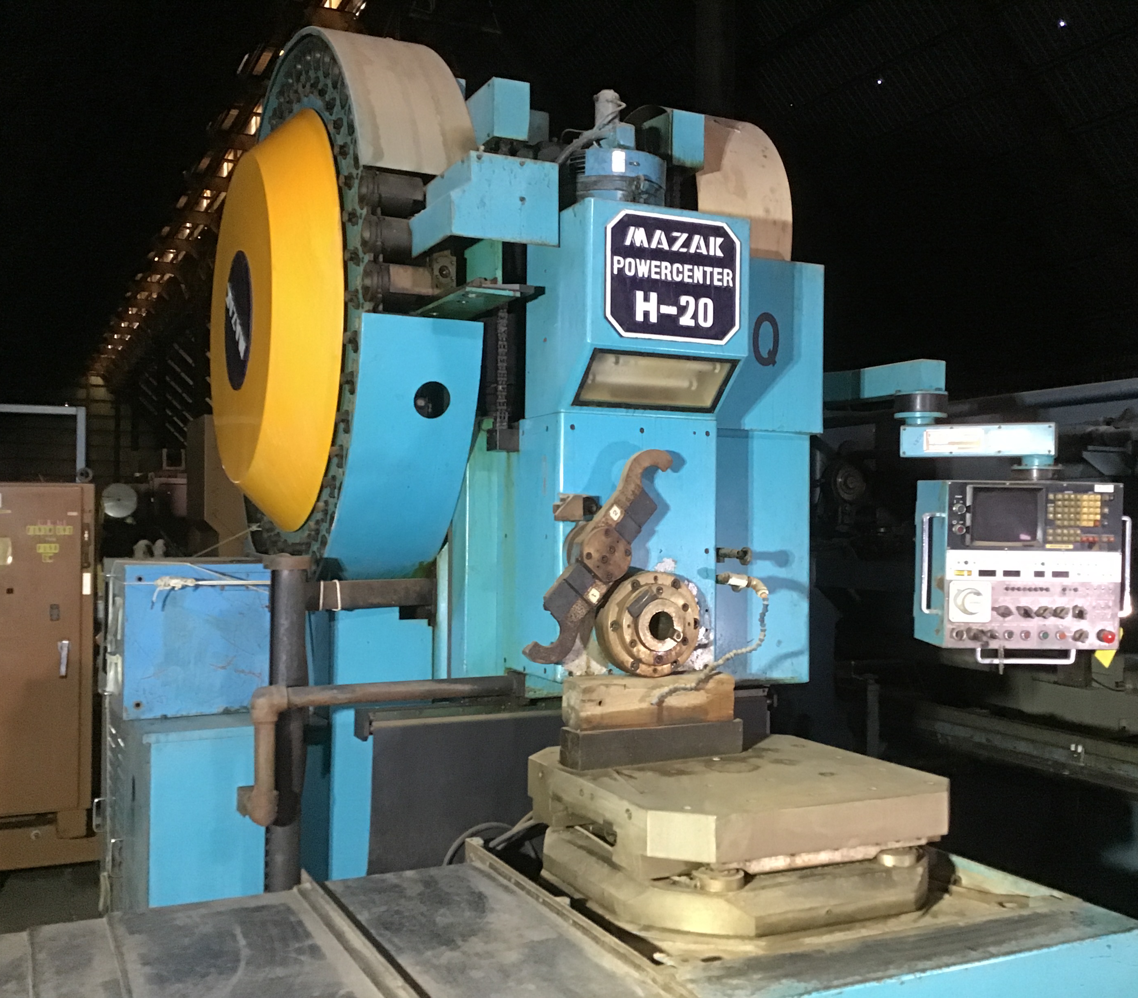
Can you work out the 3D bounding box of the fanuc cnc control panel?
[{"bbox_3d":[1.328,0.197,3.535,0.560,0.490,0.240,1,1,-3],"label":"fanuc cnc control panel"}]

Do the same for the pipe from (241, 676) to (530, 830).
[{"bbox_3d":[-0.457,0.606,2.955,0.700,0.330,0.150,1,-2,-26],"label":"pipe"}]

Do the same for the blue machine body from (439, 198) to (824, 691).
[{"bbox_3d":[0.325,-0.080,3.413,1.090,1.190,0.950,1,-2,-26],"label":"blue machine body"}]

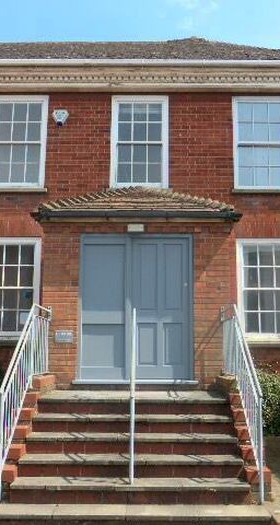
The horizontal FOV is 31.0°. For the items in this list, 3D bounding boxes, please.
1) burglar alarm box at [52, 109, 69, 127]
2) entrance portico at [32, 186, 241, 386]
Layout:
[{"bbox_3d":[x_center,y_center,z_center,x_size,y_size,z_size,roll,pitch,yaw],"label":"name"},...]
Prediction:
[{"bbox_3d":[-1.448,-2.640,9.211,0.305,0.345,0.130,0,-10,1],"label":"burglar alarm box"},{"bbox_3d":[-0.043,0.178,7.651,2.795,3.260,2.210,0,-10,1],"label":"entrance portico"}]

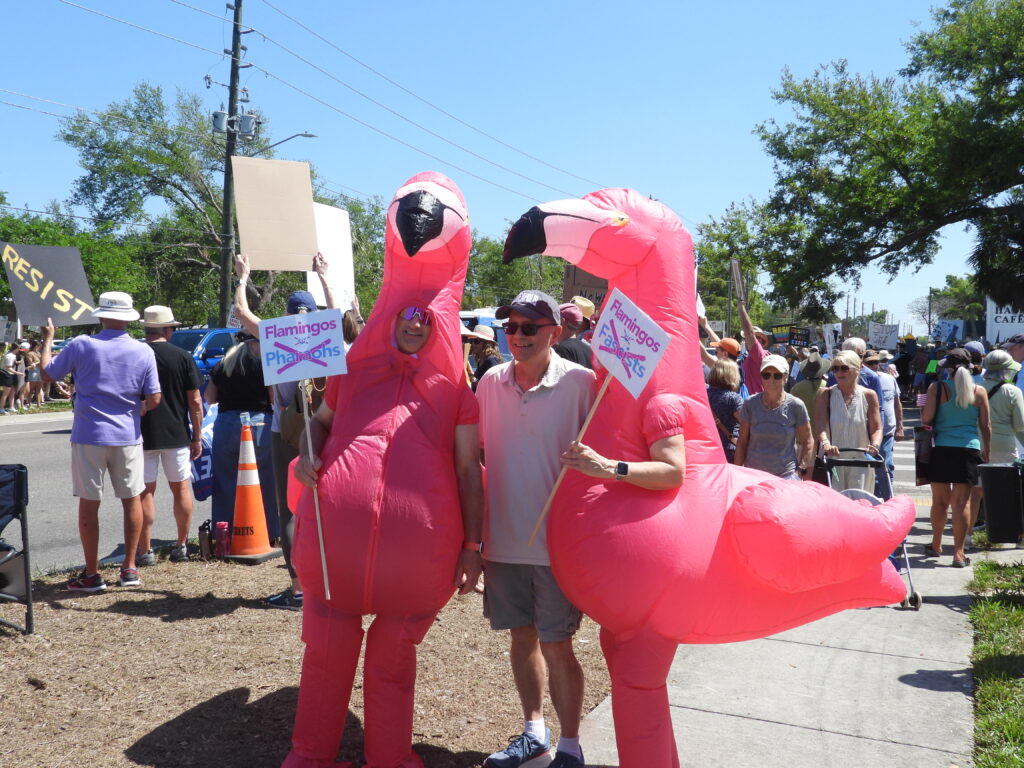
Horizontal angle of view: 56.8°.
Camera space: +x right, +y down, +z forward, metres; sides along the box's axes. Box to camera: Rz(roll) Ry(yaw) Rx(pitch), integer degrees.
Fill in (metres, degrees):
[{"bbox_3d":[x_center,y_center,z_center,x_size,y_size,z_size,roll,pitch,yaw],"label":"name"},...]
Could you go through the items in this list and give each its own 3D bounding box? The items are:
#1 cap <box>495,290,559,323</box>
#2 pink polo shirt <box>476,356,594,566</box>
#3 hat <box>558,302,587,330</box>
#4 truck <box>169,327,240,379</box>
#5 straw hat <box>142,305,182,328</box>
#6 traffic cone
[{"bbox_3d":[0.060,-0.285,3.530,0.180,0.140,0.270,1,3,35],"label":"cap"},{"bbox_3d":[0.095,0.280,3.600,0.520,0.790,0.300,0,2,12],"label":"pink polo shirt"},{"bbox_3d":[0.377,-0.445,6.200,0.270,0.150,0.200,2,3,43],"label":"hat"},{"bbox_3d":[-6.020,-0.107,19.410,2.020,1.950,5.750,1,2,26],"label":"truck"},{"bbox_3d":[-2.536,-0.488,6.850,0.285,0.145,0.315,5,2,22],"label":"straw hat"},{"bbox_3d":[-1.832,0.755,6.620,0.360,0.910,0.360,1,2,21],"label":"traffic cone"}]

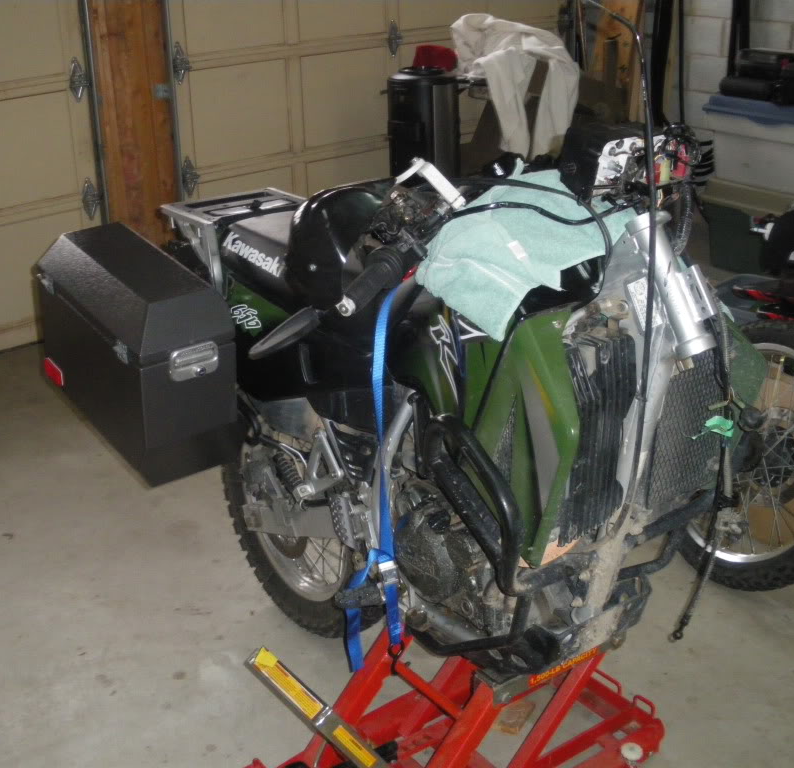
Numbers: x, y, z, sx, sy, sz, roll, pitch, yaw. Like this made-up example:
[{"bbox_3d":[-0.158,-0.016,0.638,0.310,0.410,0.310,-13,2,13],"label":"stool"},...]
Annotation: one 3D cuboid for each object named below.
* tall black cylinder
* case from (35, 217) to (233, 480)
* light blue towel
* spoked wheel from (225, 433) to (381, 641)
[{"bbox_3d":[0.118,-0.856,4.585,0.295,0.900,0.295,-1,24,0],"label":"tall black cylinder"},{"bbox_3d":[-0.555,-0.092,2.233,0.194,0.361,0.547,-18,35,-32],"label":"case"},{"bbox_3d":[0.186,-0.204,1.520,0.345,0.160,0.310,-17,29,-32],"label":"light blue towel"},{"bbox_3d":[-0.208,0.260,2.435,0.140,0.650,0.650,-17,29,-32],"label":"spoked wheel"}]

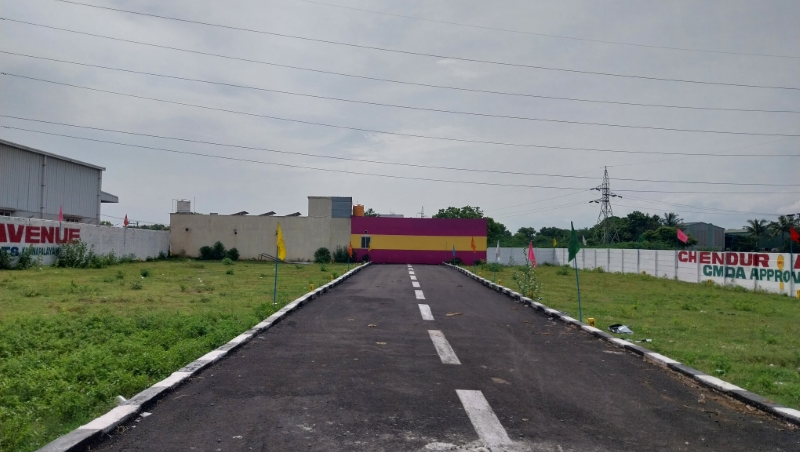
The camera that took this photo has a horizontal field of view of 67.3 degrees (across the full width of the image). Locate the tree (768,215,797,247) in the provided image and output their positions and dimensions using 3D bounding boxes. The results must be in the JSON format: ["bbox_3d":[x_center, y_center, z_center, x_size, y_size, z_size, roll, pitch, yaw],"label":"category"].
[{"bbox_3d":[56.048,1.577,88.094,4.600,6.380,4.600,1,-2,0],"label":"tree"}]

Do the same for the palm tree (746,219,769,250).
[{"bbox_3d":[56.550,1.940,95.090,4.200,6.080,4.200,1,-2,0],"label":"palm tree"}]

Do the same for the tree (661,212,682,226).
[{"bbox_3d":[50.643,1.499,112.116,4.300,7.850,4.300,1,-2,0],"label":"tree"}]

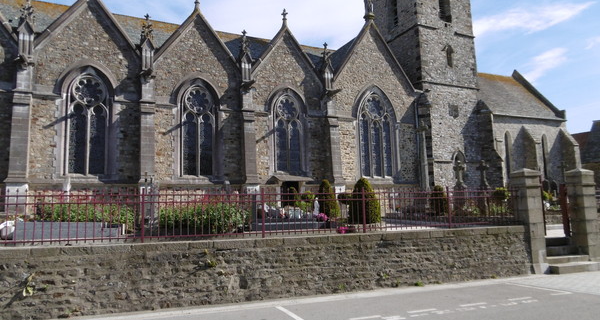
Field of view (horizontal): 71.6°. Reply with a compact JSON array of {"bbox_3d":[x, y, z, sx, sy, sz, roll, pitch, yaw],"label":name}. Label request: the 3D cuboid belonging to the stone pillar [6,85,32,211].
[{"bbox_3d":[-11.690,-0.468,17.451,0.756,5.475,0.800,2,-8,-26],"label":"stone pillar"}]

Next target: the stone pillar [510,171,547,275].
[{"bbox_3d":[5.451,1.452,9.925,0.480,2.390,0.450,1,-7,-18],"label":"stone pillar"}]

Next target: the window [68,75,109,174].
[{"bbox_3d":[-9.126,-1.511,17.924,1.490,4.343,0.150,2,-7,-26],"label":"window"}]

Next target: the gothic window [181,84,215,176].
[{"bbox_3d":[-5.289,-1.553,21.363,1.747,4.794,0.350,2,-8,-26],"label":"gothic window"}]

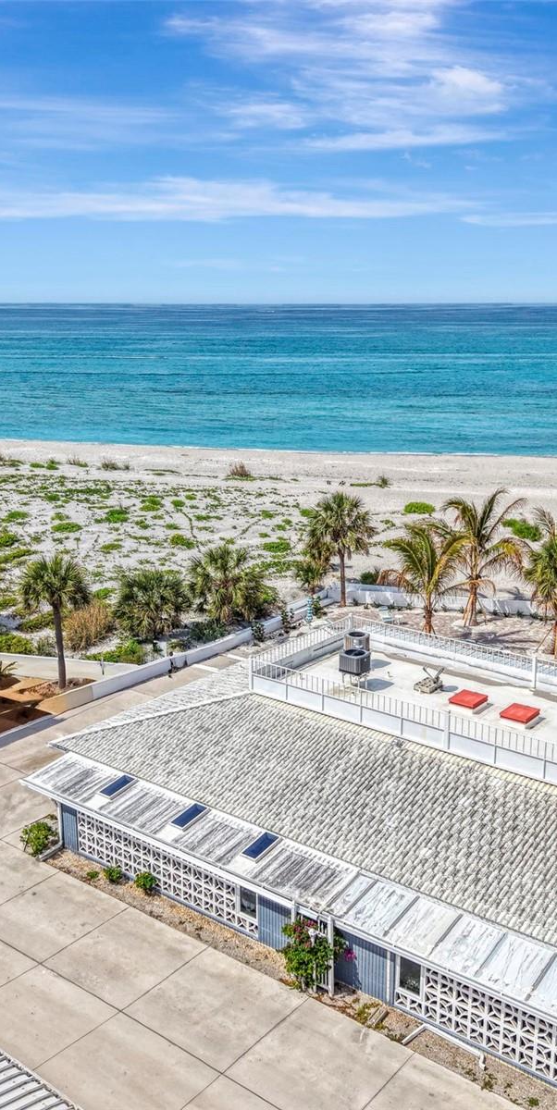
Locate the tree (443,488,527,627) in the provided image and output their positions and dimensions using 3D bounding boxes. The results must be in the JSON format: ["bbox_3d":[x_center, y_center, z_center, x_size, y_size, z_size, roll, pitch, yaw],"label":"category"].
[{"bbox_3d":[10.813,0.182,54.270,4.430,7.500,4.430,0,14,0],"label":"tree"}]

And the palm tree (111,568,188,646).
[{"bbox_3d":[-6.608,2.364,52.836,3.750,3.350,3.750,0,14,0],"label":"palm tree"}]

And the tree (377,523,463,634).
[{"bbox_3d":[7.235,1.291,52.918,4.450,5.990,4.450,0,14,0],"label":"tree"}]

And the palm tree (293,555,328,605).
[{"bbox_3d":[1.834,1.154,58.249,2.030,2.310,2.030,0,14,0],"label":"palm tree"}]

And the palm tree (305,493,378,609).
[{"bbox_3d":[3.629,-0.152,58.267,4.050,6.680,3.930,1,14,4],"label":"palm tree"}]

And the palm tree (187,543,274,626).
[{"bbox_3d":[-2.651,1.617,55.520,4.740,4.540,4.590,-1,14,-3],"label":"palm tree"}]

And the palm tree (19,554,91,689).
[{"bbox_3d":[-9.774,3.004,45.240,3.090,6.140,3.090,0,14,0],"label":"palm tree"}]

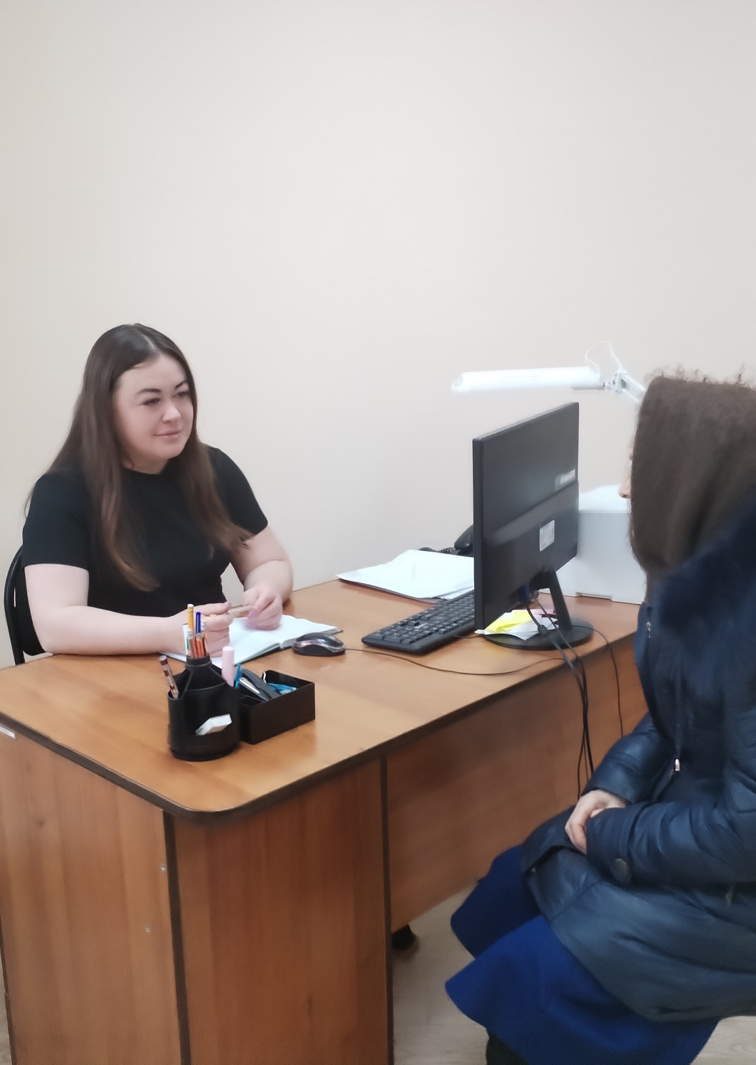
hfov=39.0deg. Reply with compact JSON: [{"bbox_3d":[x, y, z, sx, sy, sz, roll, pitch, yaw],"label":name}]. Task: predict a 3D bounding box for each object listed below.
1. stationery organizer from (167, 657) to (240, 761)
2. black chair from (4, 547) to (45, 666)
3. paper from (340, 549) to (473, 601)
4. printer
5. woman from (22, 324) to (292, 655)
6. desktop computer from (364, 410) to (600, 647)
[{"bbox_3d":[-0.243,0.233,1.463,0.102,0.130,0.102,-5,12,-14],"label":"stationery organizer"},{"bbox_3d":[-0.473,0.460,2.383,0.530,0.820,0.570,-10,14,-34],"label":"black chair"},{"bbox_3d":[0.080,0.097,2.349,0.290,0.020,0.310,10,17,44],"label":"paper"},{"bbox_3d":[0.518,0.003,2.294,0.290,0.200,0.370,5,14,30],"label":"printer"},{"bbox_3d":[-0.384,0.244,2.185,0.550,1.310,0.700,-11,15,-37],"label":"woman"},{"bbox_3d":[0.206,-0.011,1.941,0.369,0.389,0.520,4,13,26],"label":"desktop computer"}]

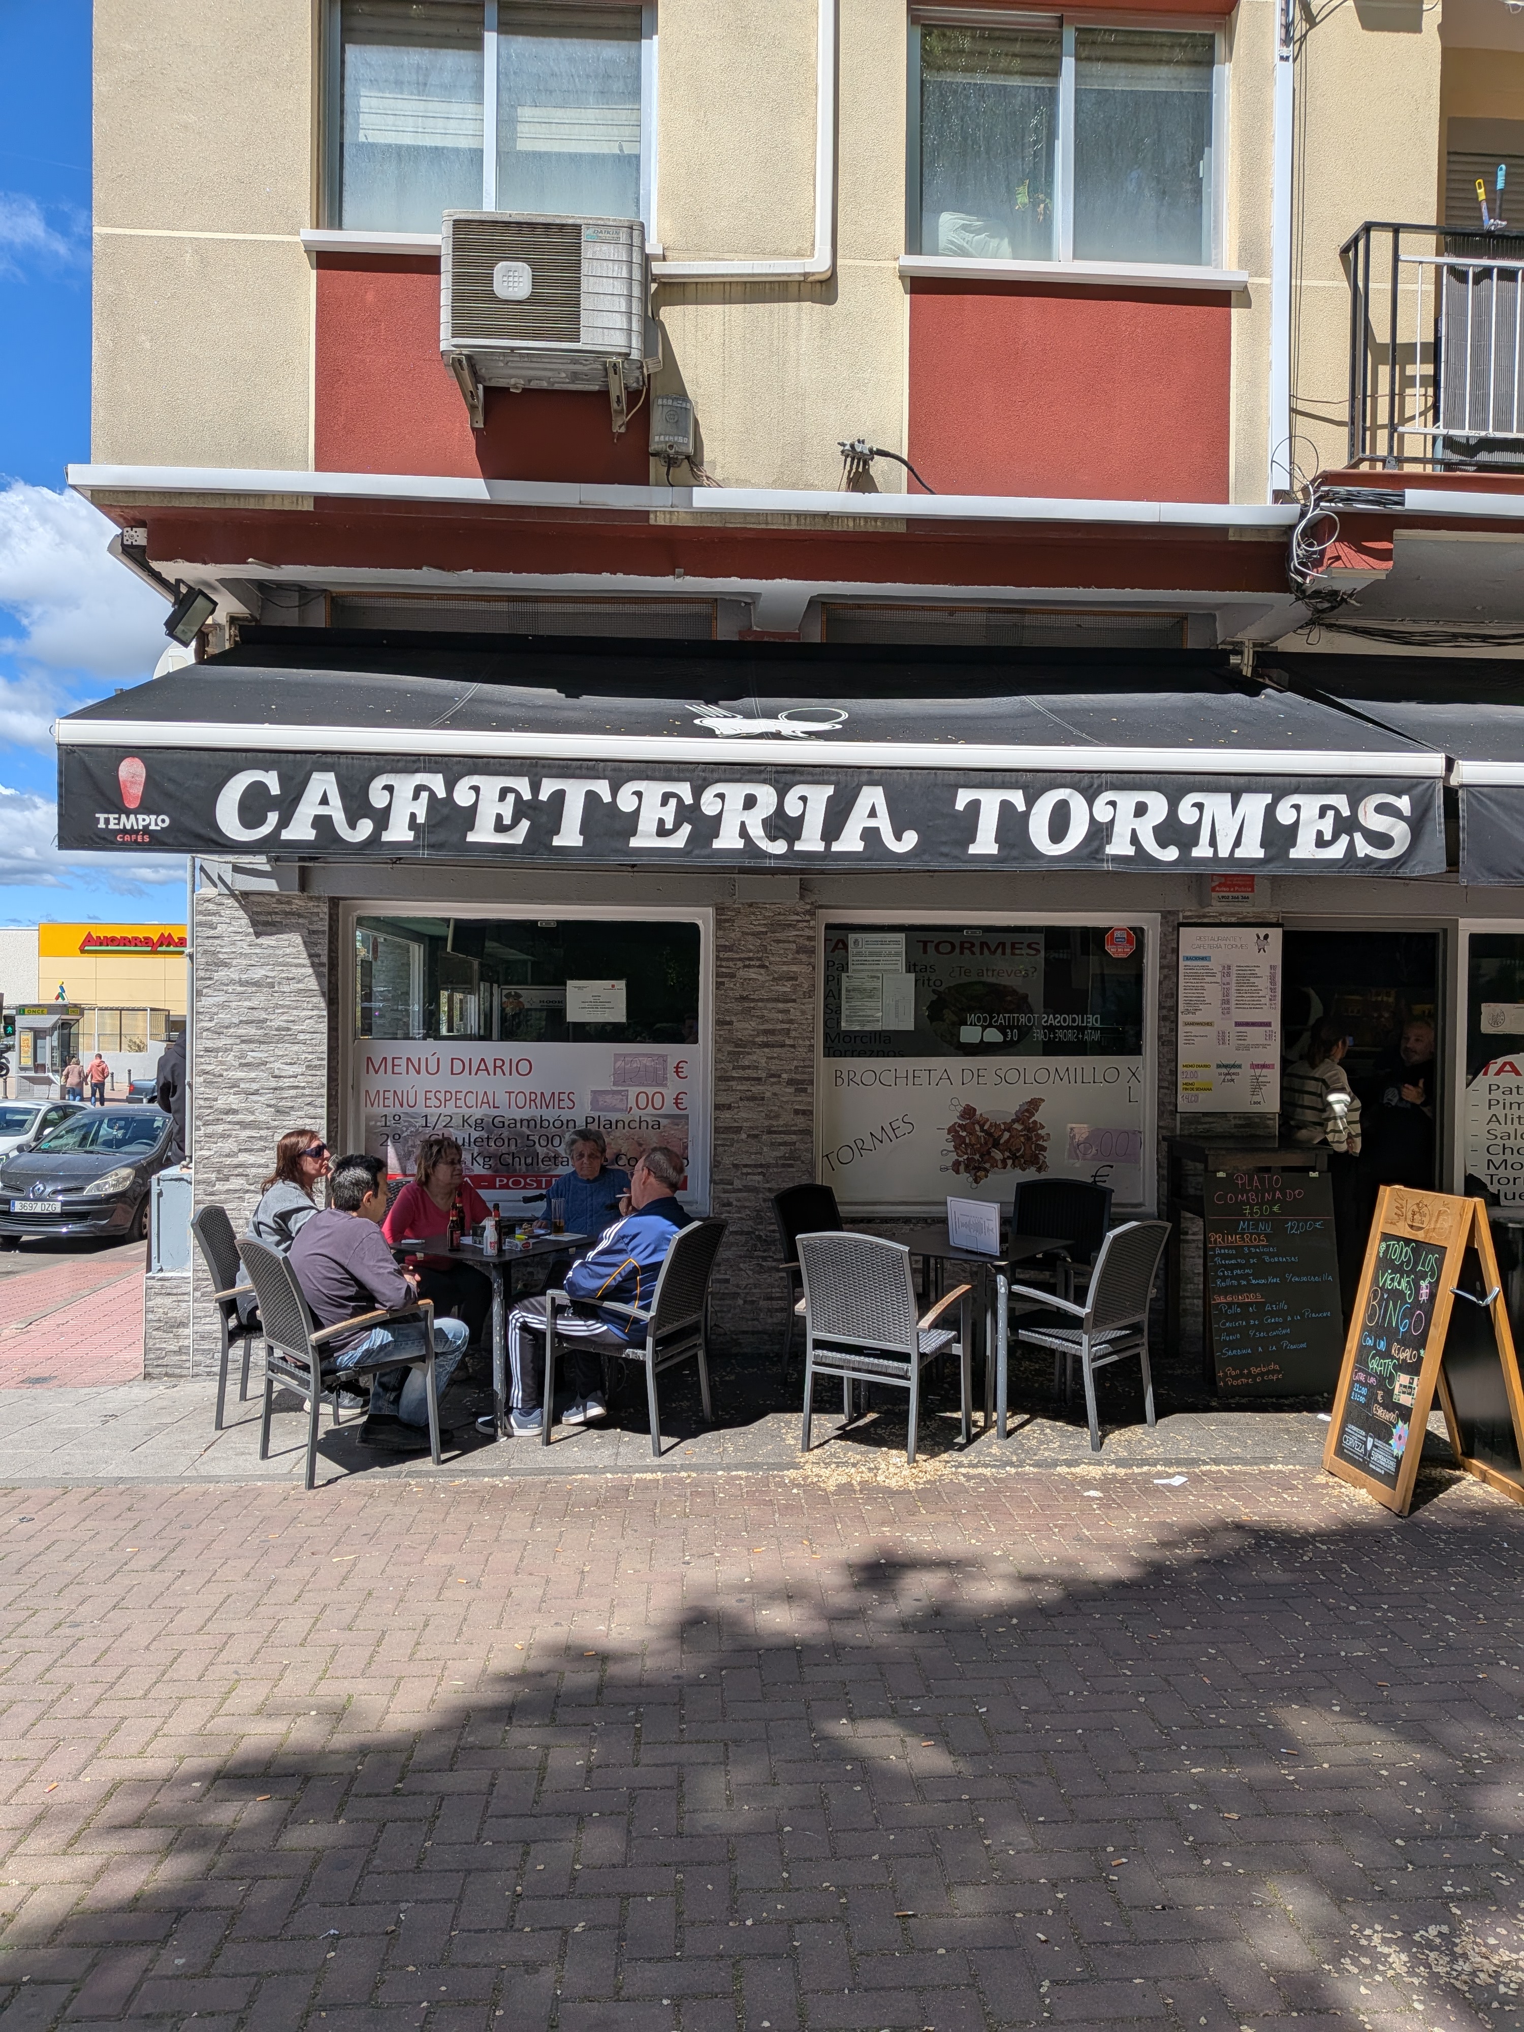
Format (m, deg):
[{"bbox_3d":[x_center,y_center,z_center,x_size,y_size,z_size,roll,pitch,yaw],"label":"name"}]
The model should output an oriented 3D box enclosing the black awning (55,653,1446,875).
[{"bbox_3d":[-0.013,-1.103,5.491,4.520,1.210,1.900,1,0,-4],"label":"black awning"}]

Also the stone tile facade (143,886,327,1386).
[{"bbox_3d":[-2.393,0.540,6.599,0.820,2.260,0.300,1,0,-4],"label":"stone tile facade"}]

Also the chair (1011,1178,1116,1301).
[{"bbox_3d":[1.357,1.313,6.852,0.570,0.935,0.600,1,1,30],"label":"chair"}]

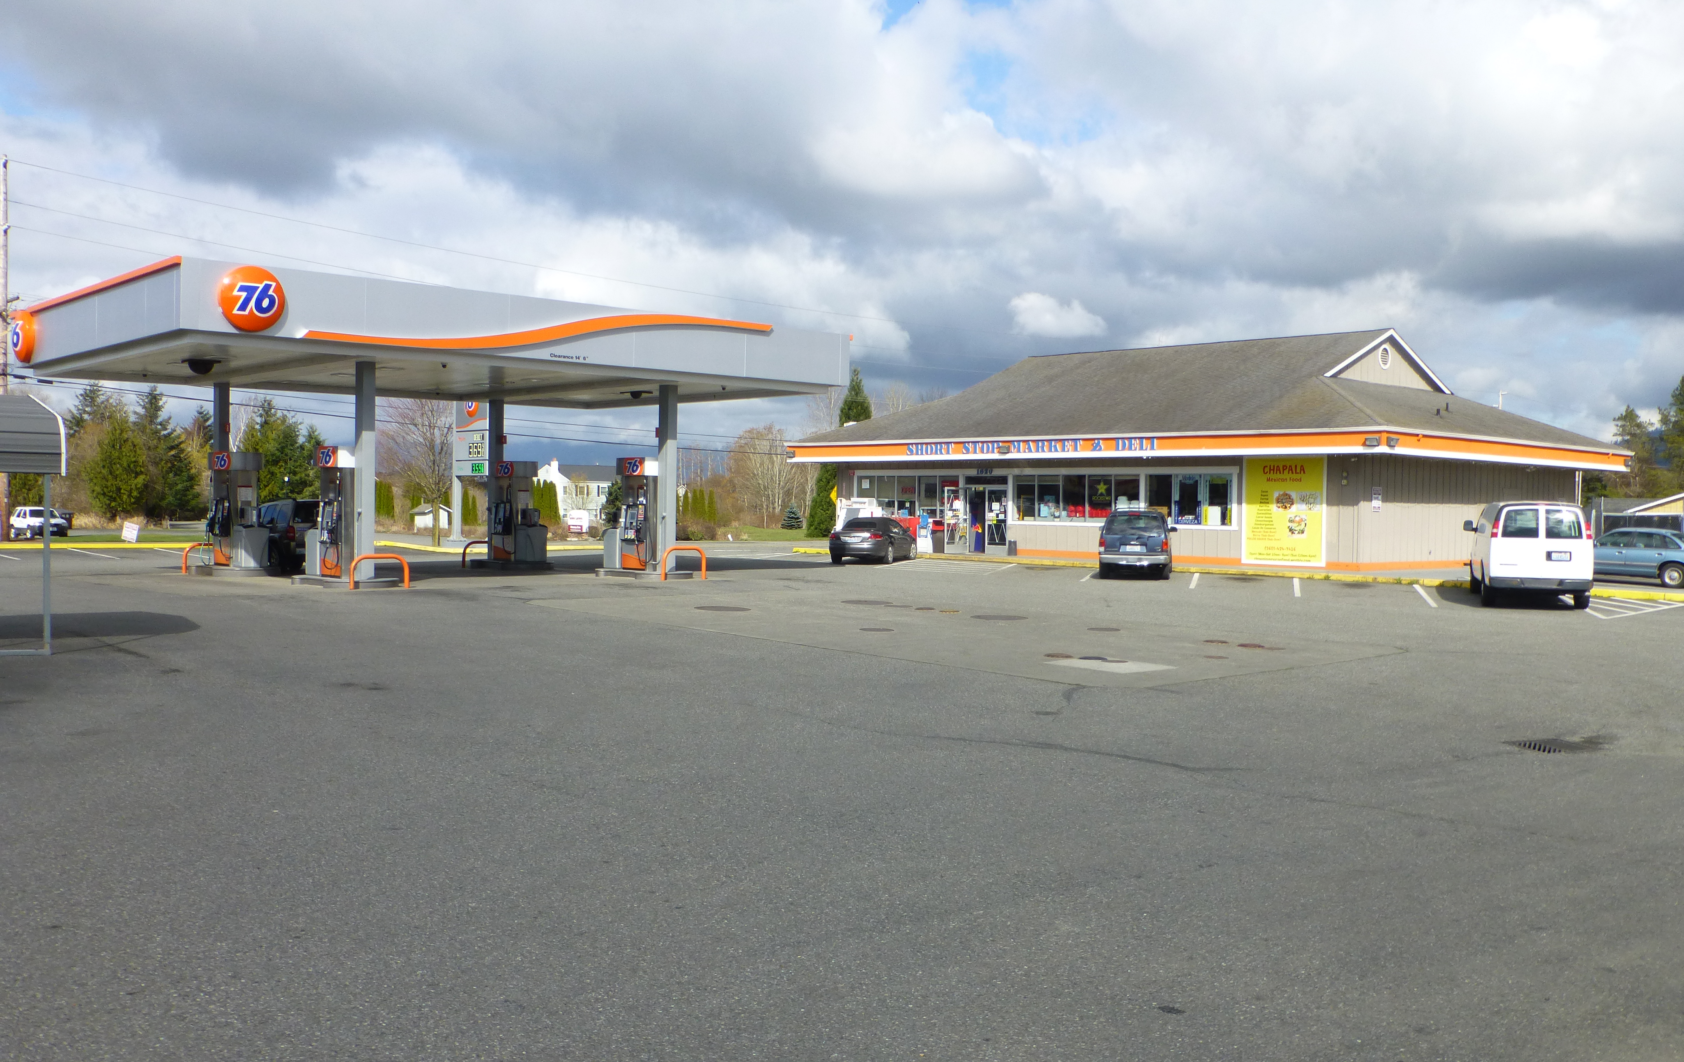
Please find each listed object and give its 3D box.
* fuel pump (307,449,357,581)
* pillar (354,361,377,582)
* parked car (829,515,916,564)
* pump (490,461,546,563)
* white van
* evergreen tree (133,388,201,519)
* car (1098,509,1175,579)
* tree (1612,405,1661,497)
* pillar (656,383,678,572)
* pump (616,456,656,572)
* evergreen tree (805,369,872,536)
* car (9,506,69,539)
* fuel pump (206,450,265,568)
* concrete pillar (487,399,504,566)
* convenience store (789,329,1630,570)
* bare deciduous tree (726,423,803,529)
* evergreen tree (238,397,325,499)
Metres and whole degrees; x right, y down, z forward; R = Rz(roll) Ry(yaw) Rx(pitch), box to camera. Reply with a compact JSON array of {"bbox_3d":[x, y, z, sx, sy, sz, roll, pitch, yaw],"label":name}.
[{"bbox_3d":[-10.286,-0.402,29.982,0.680,2.600,1.280,0,1,-42],"label":"fuel pump"},{"bbox_3d":[-9.247,-1.178,28.381,0.250,4.212,0.349,0,2,-42],"label":"pillar"},{"bbox_3d":[1.069,0.253,46.265,1.770,1.390,4.900,1,1,14],"label":"parked car"},{"bbox_3d":[-8.658,-0.493,38.428,0.640,2.590,1.150,0,2,-42],"label":"pump"},{"bbox_3d":[15.343,0.485,32.829,2.000,2.140,5.800,1,1,18],"label":"white van"},{"bbox_3d":[-54.160,-6.276,117.000,5.801,10.758,5.801,0,1,-25],"label":"evergreen tree"},{"bbox_3d":[7.918,0.318,39.018,1.800,1.730,4.790,1,1,13],"label":"car"},{"bbox_3d":[67.984,-5.112,125.031,3.900,11.300,3.900,1,1,28],"label":"tree"},{"bbox_3d":[-3.926,-1.202,33.206,0.250,4.216,0.349,0,2,-42],"label":"pillar"},{"bbox_3d":[-4.752,-0.413,34.601,0.680,2.590,1.200,0,1,-42],"label":"pump"},{"bbox_3d":[0.691,-3.899,73.000,5.001,8.456,5.001,1,1,0],"label":"evergreen tree"},{"bbox_3d":[-44.303,-0.457,80.500,1.800,1.750,4.400,0,2,-45],"label":"car"},{"bbox_3d":[-13.925,-0.481,33.542,0.640,2.590,1.150,0,2,-42],"label":"fuel pump"},{"bbox_3d":[-9.358,-1.366,39.371,0.280,4.320,0.400,0,1,-42],"label":"concrete pillar"},{"bbox_3d":[12.403,-2.907,51.321,18.058,7.352,22.605,0,2,-44],"label":"convenience store"},{"bbox_3d":[-5.183,-3.786,100.000,5.409,7.122,5.409,1,1,-3],"label":"bare deciduous tree"},{"bbox_3d":[-44.984,-5.801,117.000,6.750,9.598,6.750,0,1,-21],"label":"evergreen tree"}]

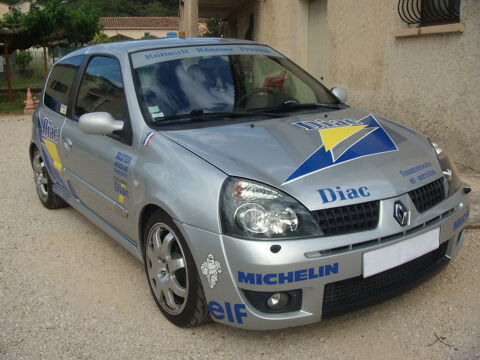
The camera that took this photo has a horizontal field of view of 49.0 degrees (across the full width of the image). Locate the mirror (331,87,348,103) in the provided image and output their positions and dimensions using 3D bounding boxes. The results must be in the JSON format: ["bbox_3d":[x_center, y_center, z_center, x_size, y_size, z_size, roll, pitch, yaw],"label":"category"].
[{"bbox_3d":[0.677,-0.600,3.781,0.220,0.140,0.140,-11,17,-32],"label":"mirror"}]

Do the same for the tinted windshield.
[{"bbox_3d":[-0.041,-0.635,3.277,1.400,0.130,0.750,-11,51,-32],"label":"tinted windshield"}]

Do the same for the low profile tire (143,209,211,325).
[{"bbox_3d":[-0.264,0.436,2.641,0.200,0.585,0.585,-11,17,-32],"label":"low profile tire"}]

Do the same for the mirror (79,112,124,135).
[{"bbox_3d":[-0.747,-0.307,2.860,0.230,0.140,0.140,-11,17,-32],"label":"mirror"}]

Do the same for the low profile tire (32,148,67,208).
[{"bbox_3d":[-1.652,-0.041,4.635,0.200,0.585,0.585,-11,17,-32],"label":"low profile tire"}]

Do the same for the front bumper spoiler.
[{"bbox_3d":[0.567,0.280,2.617,1.640,0.530,0.620,-11,17,-32],"label":"front bumper spoiler"}]

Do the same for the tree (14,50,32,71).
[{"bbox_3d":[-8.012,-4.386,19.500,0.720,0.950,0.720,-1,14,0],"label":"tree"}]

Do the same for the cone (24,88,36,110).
[{"bbox_3d":[-4.681,-1.803,11.800,0.270,0.490,0.270,-1,14,0],"label":"cone"}]

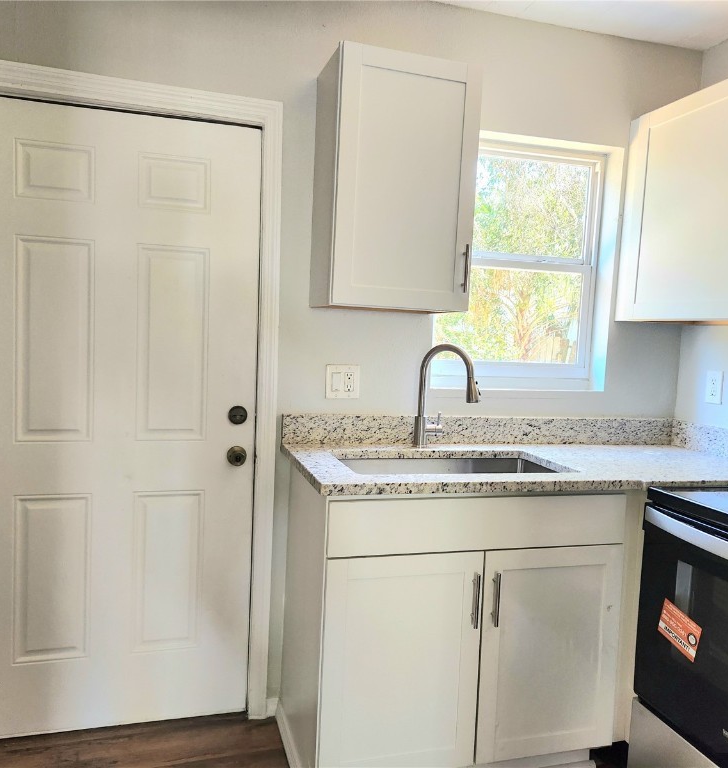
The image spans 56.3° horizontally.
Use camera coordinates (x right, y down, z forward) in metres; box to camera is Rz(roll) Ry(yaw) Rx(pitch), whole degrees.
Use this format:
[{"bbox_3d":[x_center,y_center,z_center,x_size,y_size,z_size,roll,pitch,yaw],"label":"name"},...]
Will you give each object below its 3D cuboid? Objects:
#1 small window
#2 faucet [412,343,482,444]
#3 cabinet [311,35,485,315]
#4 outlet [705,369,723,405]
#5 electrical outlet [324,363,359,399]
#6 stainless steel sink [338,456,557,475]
[{"bbox_3d":[0.589,-0.457,2.664,0.746,0.940,0.090,1,4,-16],"label":"small window"},{"bbox_3d":[0.303,0.047,2.357,0.260,0.370,0.095,6,5,41],"label":"faucet"},{"bbox_3d":[0.094,-0.626,2.217,0.452,0.764,0.325,1,4,-16],"label":"cabinet"},{"bbox_3d":[1.330,0.013,2.586,0.011,0.121,0.073,1,4,-16],"label":"outlet"},{"bbox_3d":[-0.072,-0.007,2.386,0.119,0.117,0.011,1,4,-16],"label":"electrical outlet"},{"bbox_3d":[0.266,0.374,2.171,0.730,0.210,0.420,1,4,-16],"label":"stainless steel sink"}]

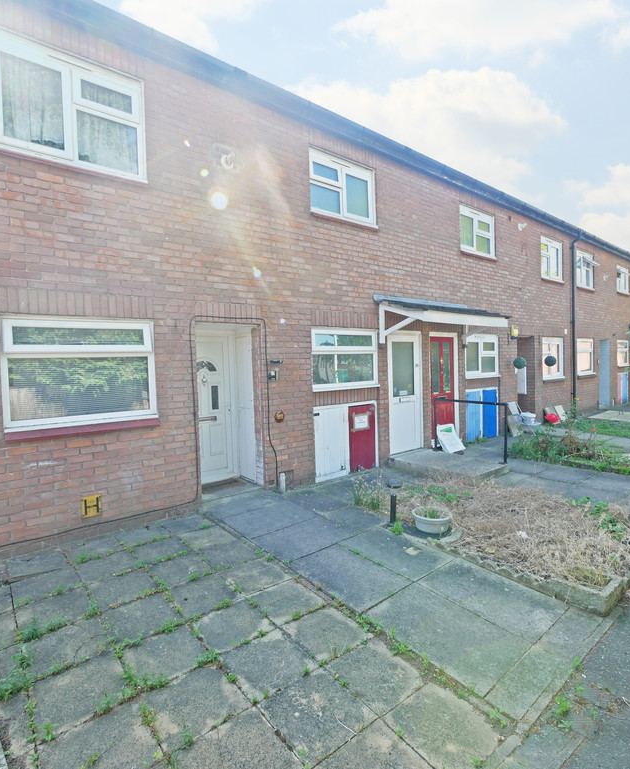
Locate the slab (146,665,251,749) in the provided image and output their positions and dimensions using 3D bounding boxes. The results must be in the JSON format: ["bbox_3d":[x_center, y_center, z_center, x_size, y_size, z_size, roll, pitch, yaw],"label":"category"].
[{"bbox_3d":[-0.617,1.687,2.174,0.440,0.050,0.430,-3,5,-39],"label":"slab"}]

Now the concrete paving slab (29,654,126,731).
[{"bbox_3d":[-1.251,1.677,2.236,0.445,0.050,0.440,-3,5,-39],"label":"concrete paving slab"}]

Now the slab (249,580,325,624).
[{"bbox_3d":[-0.208,1.637,3.117,0.440,0.045,0.445,-4,5,-38],"label":"slab"}]

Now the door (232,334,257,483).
[{"bbox_3d":[-0.947,0.317,5.735,0.050,2.020,0.500,-4,3,-38],"label":"door"}]

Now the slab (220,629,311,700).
[{"bbox_3d":[-0.270,1.665,2.450,0.445,0.050,0.450,-3,5,-39],"label":"slab"}]

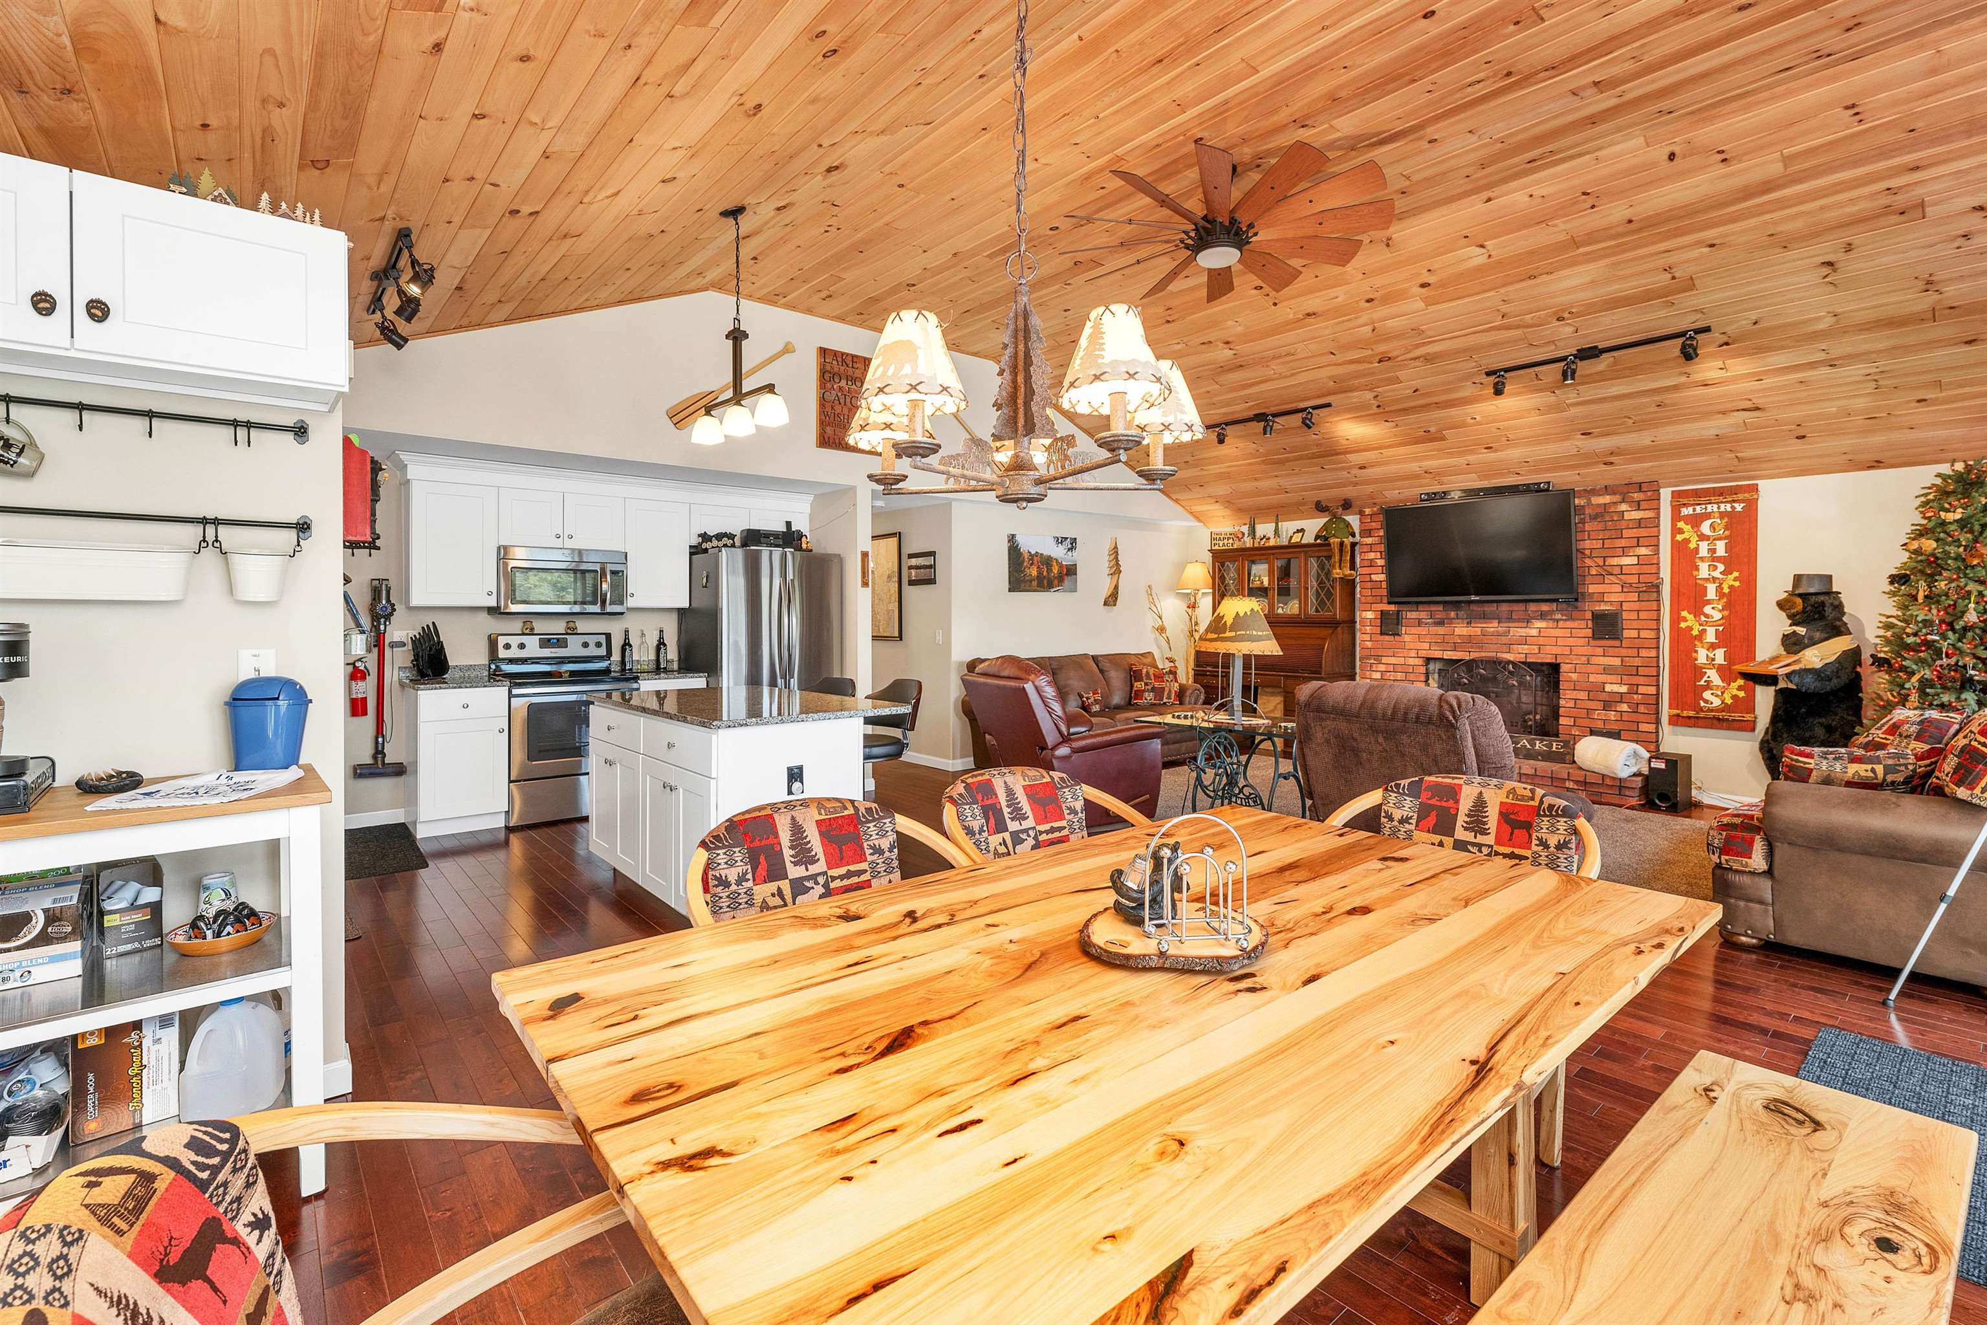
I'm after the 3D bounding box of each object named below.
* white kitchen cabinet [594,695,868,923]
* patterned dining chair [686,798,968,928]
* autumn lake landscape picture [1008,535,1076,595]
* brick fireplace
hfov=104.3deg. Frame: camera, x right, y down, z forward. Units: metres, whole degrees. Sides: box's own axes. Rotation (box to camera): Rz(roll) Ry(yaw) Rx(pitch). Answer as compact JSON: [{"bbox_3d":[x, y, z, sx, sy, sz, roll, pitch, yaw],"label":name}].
[{"bbox_3d":[-1.248,0.646,3.470,0.606,0.885,1.424,-3,4,-42],"label":"white kitchen cabinet"},{"bbox_3d":[-0.310,0.770,1.700,0.620,0.870,0.660,-3,4,-39],"label":"patterned dining chair"},{"bbox_3d":[0.472,-0.912,7.205,0.880,0.501,0.035,-3,4,-39],"label":"autumn lake landscape picture"},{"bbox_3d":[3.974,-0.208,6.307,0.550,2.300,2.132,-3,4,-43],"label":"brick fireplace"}]

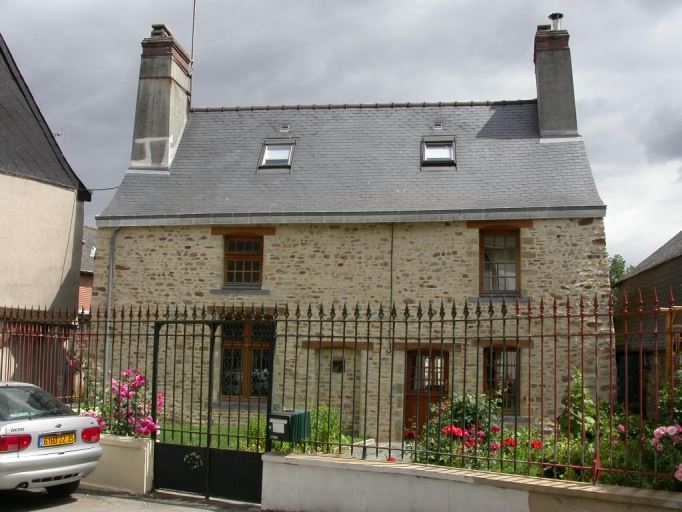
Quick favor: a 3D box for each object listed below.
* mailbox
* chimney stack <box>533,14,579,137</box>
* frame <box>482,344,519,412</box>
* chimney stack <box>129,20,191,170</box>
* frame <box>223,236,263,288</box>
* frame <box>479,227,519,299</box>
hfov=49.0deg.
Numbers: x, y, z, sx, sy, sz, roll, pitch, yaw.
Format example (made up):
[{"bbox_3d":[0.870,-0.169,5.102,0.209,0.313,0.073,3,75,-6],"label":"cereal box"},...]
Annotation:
[{"bbox_3d":[-0.573,1.908,8.397,0.287,0.288,0.410,-3,-8,29],"label":"mailbox"},{"bbox_3d":[5.311,-4.416,18.478,0.900,3.200,0.850,0,-7,9],"label":"chimney stack"},{"bbox_3d":[3.377,2.627,15.701,0.766,1.429,0.130,0,-7,9],"label":"frame"},{"bbox_3d":[-4.637,-3.983,19.655,1.030,3.720,1.330,0,-7,9],"label":"chimney stack"},{"bbox_3d":[-2.203,0.136,16.851,0.912,1.171,0.130,0,-7,9],"label":"frame"},{"bbox_3d":[3.404,0.146,16.011,0.859,1.463,0.130,0,-7,9],"label":"frame"}]

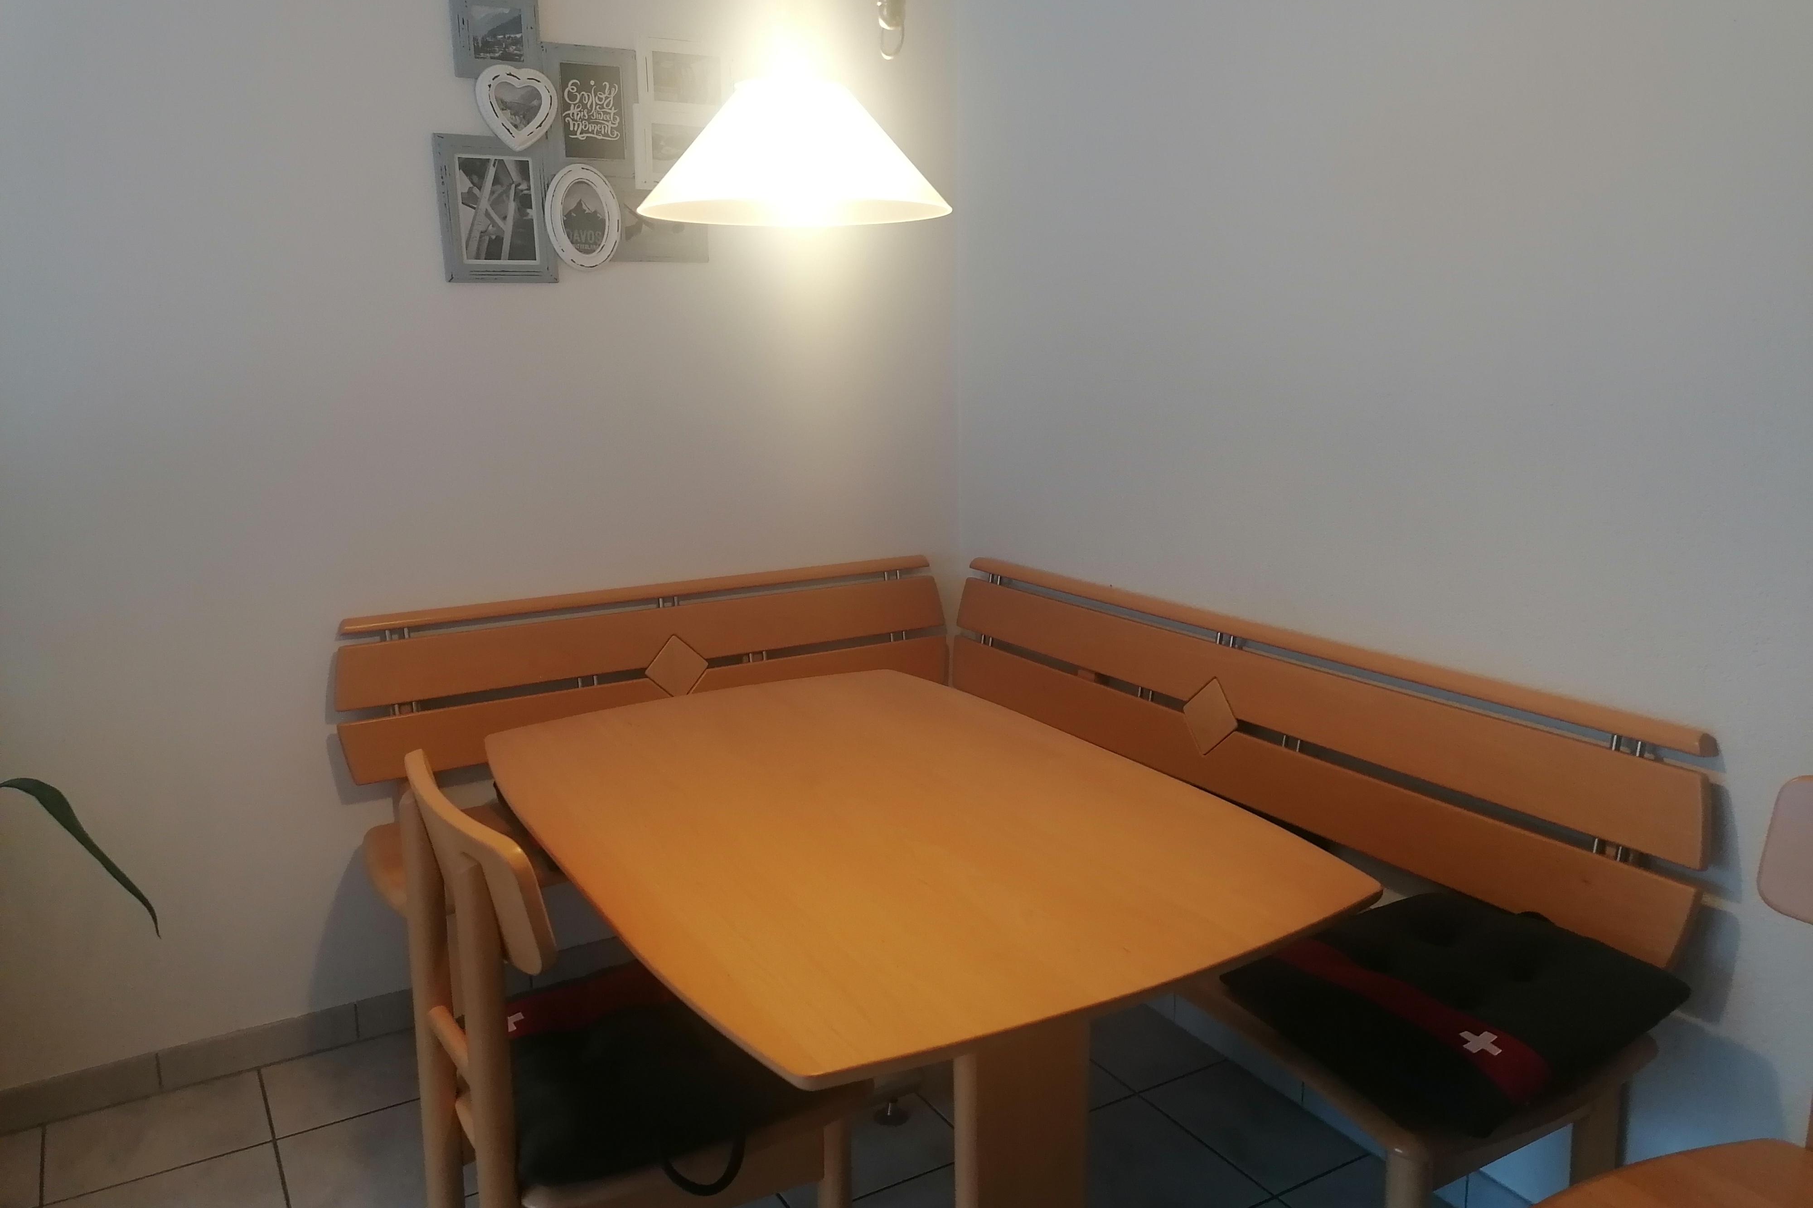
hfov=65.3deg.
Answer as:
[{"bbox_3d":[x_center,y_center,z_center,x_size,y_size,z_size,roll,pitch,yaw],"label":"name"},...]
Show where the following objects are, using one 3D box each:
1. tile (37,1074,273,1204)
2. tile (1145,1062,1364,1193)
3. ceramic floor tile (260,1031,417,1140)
[{"bbox_3d":[-1.288,0.913,2.430,0.330,0.012,0.261,-8,15,-29],"label":"tile"},{"bbox_3d":[0.586,0.887,2.405,0.213,0.012,0.330,-8,15,-29],"label":"tile"},{"bbox_3d":[-1.001,0.871,2.594,0.330,0.012,0.261,-8,15,-29],"label":"ceramic floor tile"}]

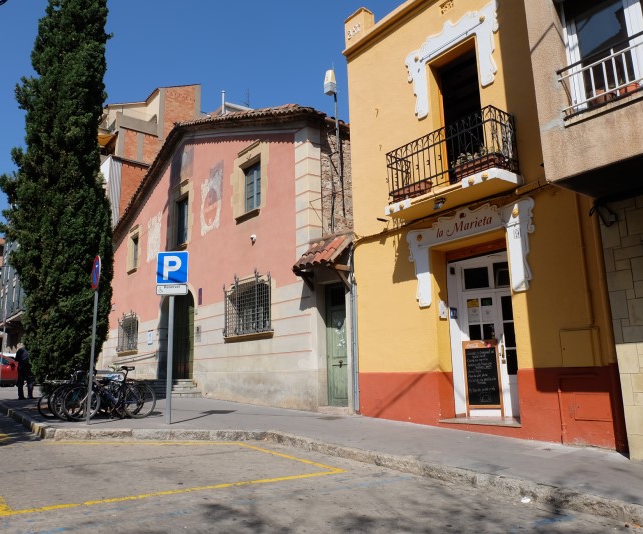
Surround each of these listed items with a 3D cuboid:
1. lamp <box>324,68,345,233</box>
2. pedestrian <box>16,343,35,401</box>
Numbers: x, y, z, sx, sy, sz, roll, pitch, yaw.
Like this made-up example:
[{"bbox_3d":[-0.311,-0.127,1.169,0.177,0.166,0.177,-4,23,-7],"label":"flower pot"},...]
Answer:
[{"bbox_3d":[0.296,-2.719,12.204,0.360,3.896,0.400,-8,-13,29],"label":"lamp"},{"bbox_3d":[-9.267,3.268,16.774,0.420,1.720,0.500,1,-12,-10],"label":"pedestrian"}]

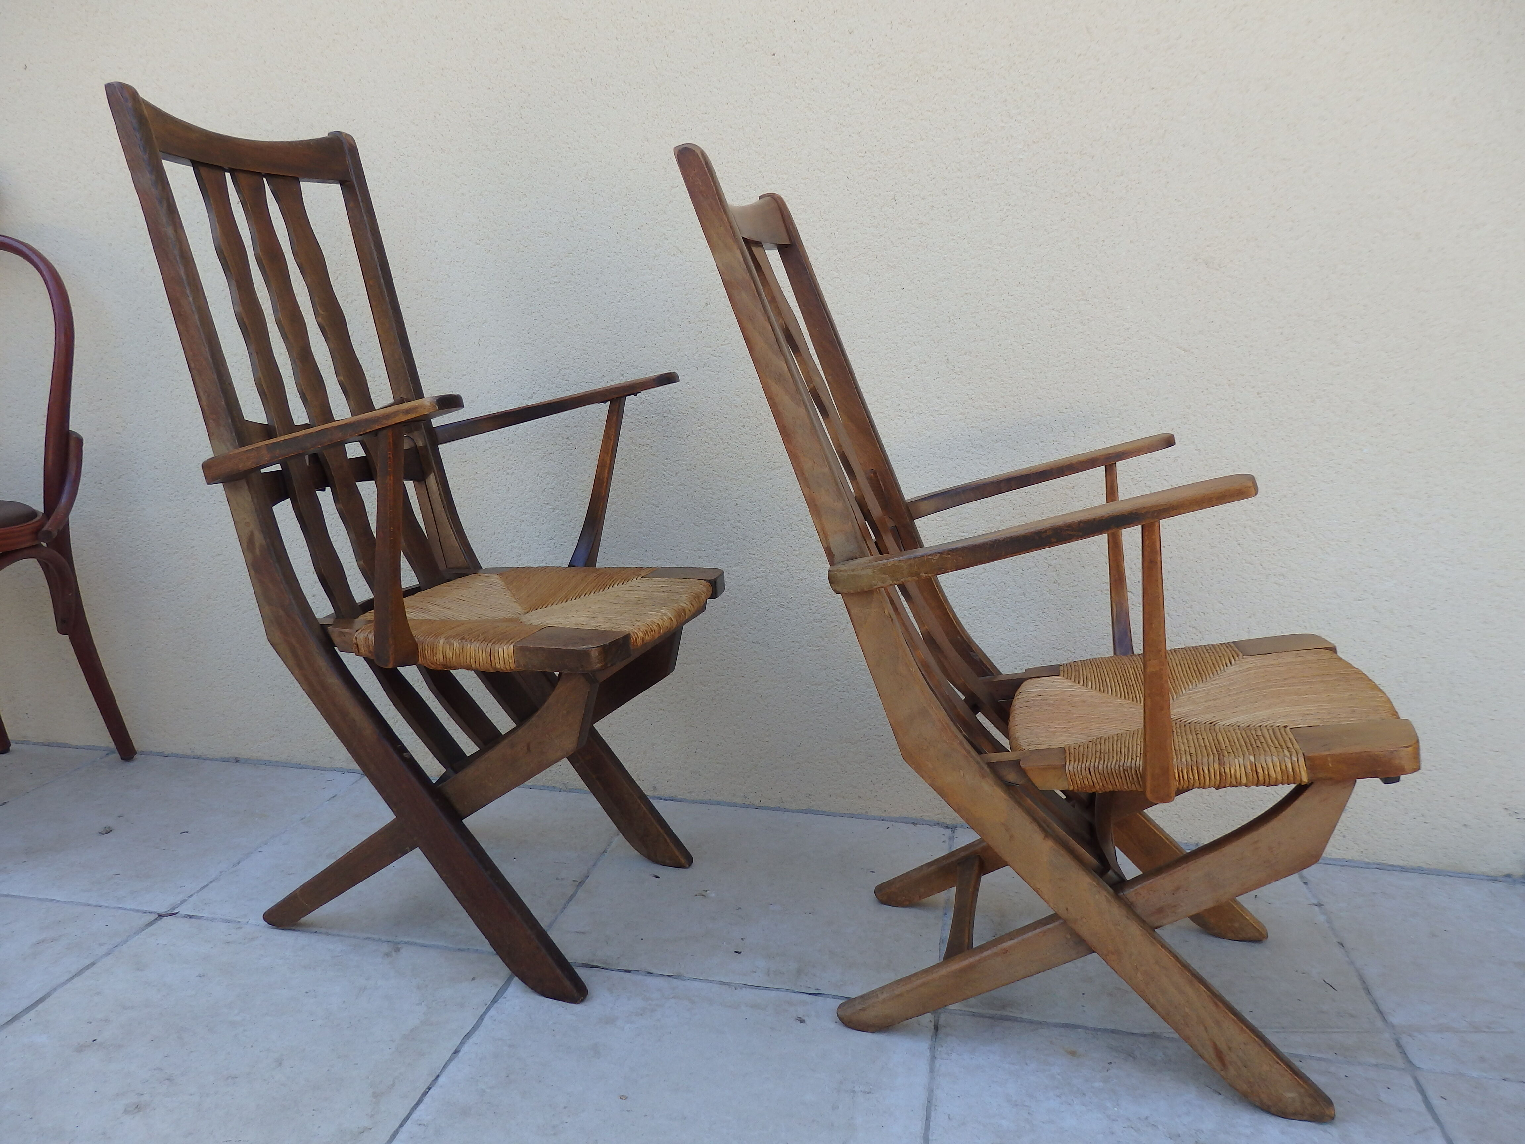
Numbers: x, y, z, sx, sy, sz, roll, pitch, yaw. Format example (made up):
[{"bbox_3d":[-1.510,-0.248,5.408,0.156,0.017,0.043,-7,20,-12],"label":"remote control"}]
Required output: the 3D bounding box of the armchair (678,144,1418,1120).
[{"bbox_3d":[0.307,0.036,1.255,0.719,0.947,0.570,4,13,13],"label":"armchair"}]

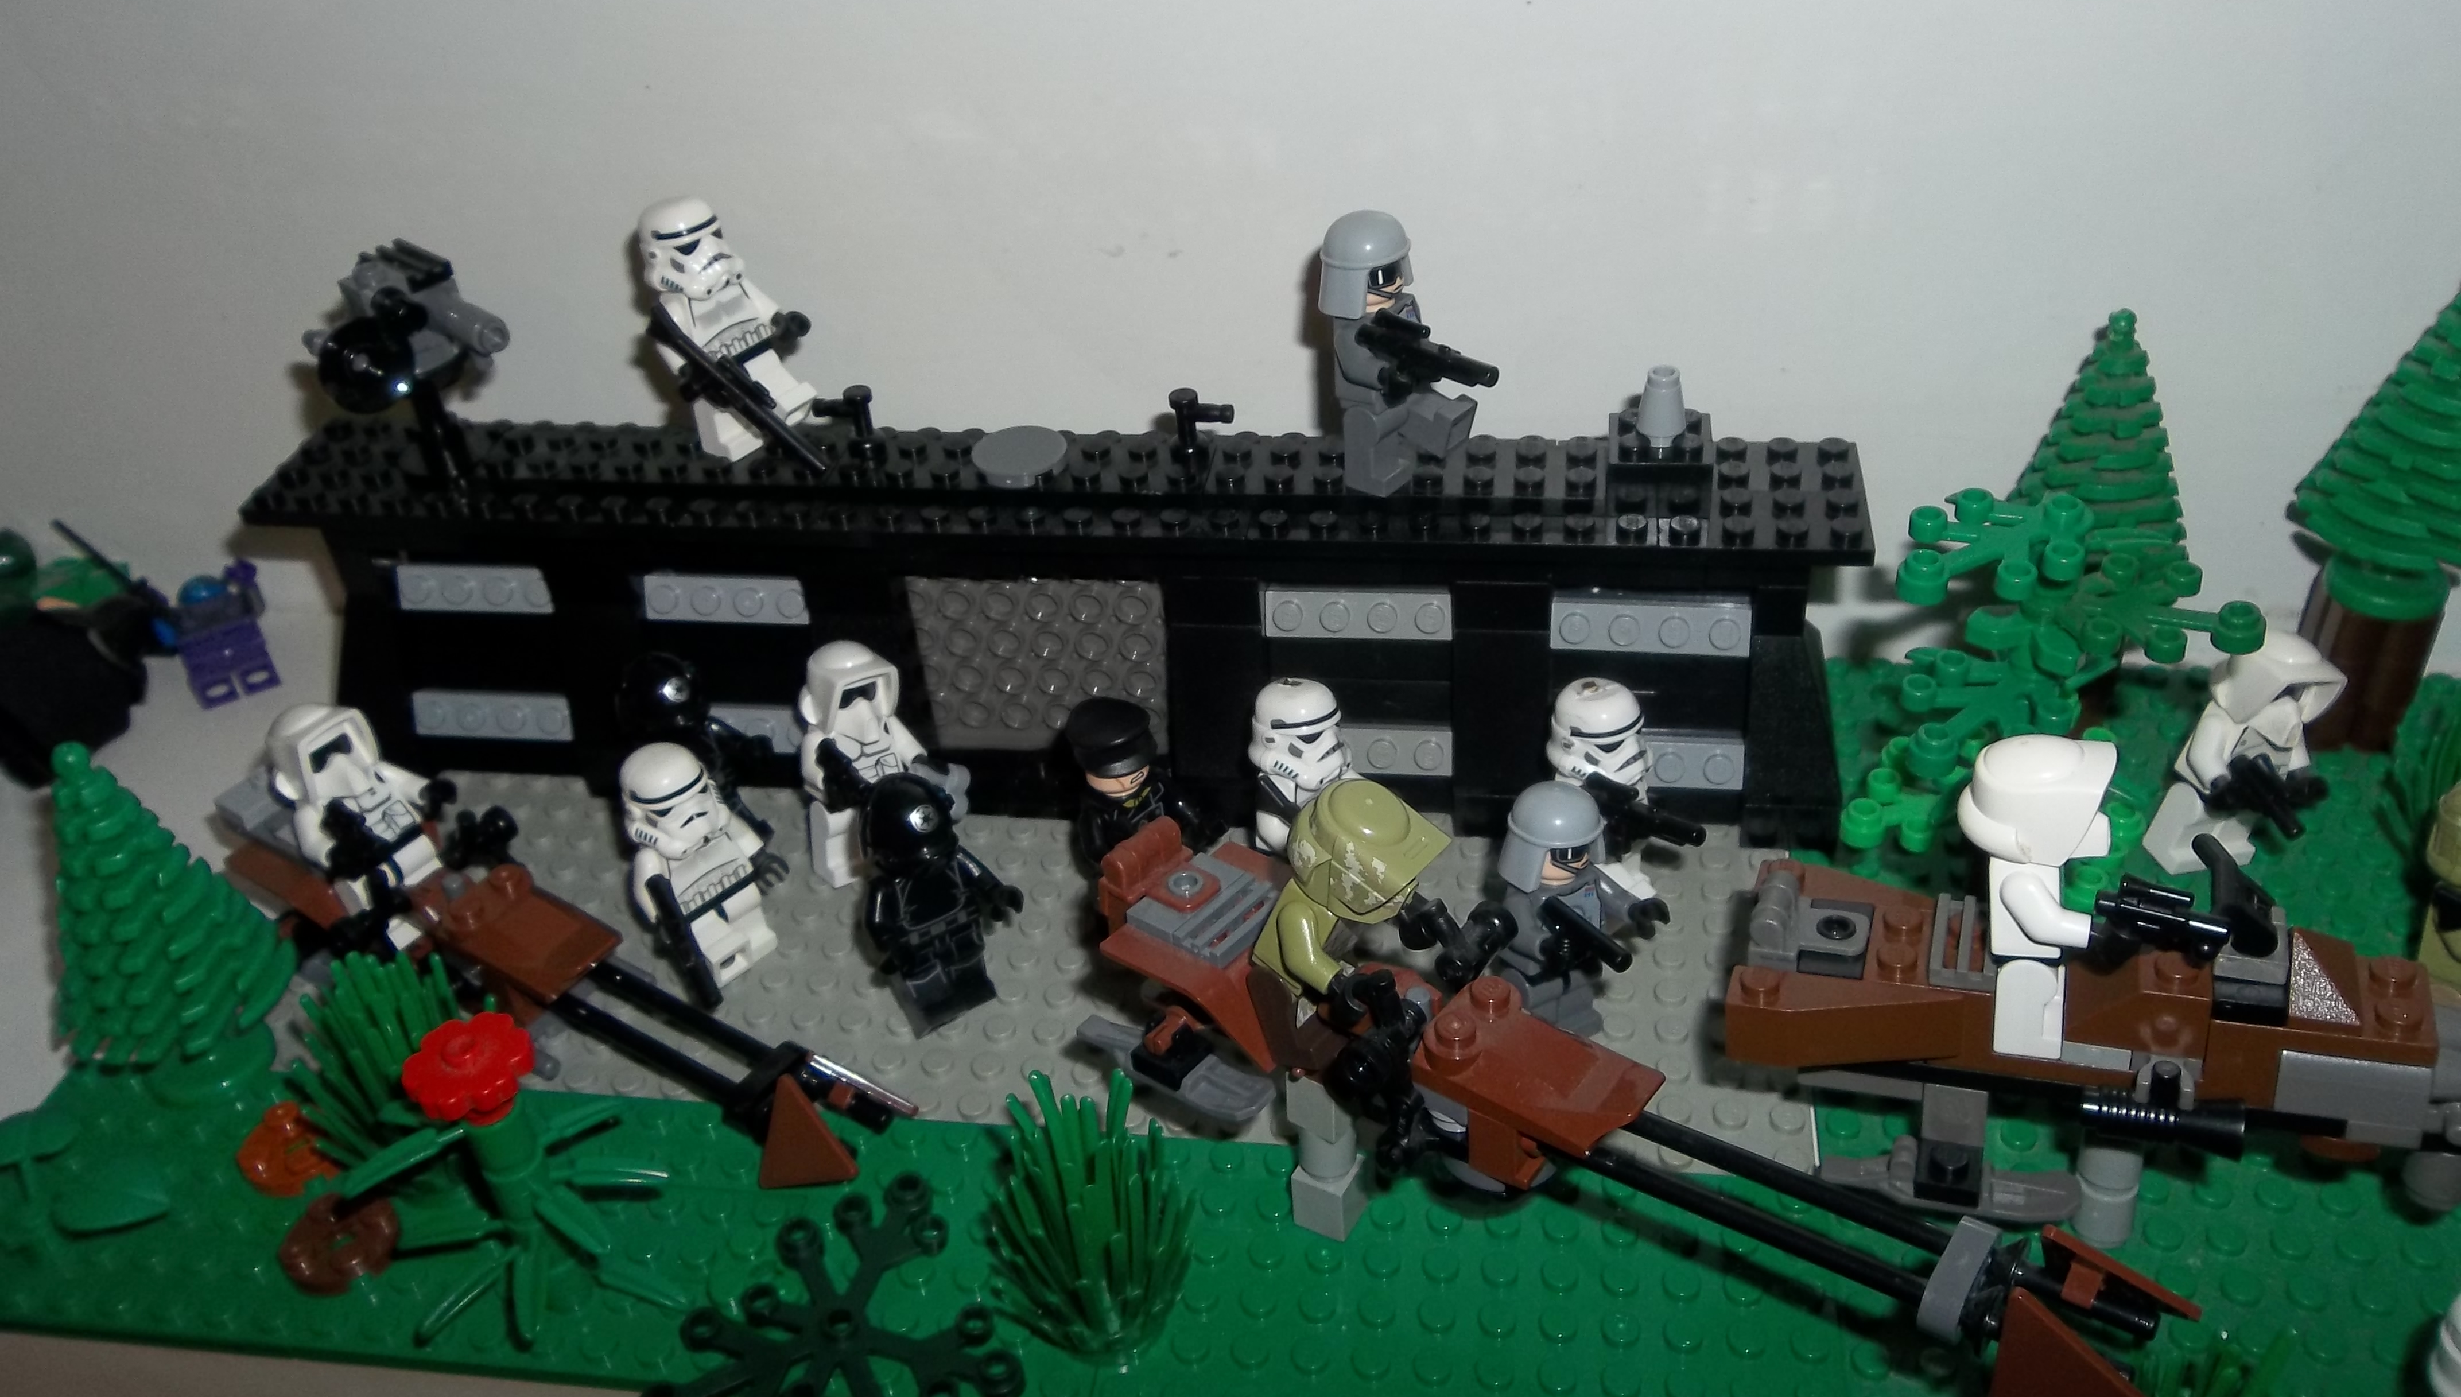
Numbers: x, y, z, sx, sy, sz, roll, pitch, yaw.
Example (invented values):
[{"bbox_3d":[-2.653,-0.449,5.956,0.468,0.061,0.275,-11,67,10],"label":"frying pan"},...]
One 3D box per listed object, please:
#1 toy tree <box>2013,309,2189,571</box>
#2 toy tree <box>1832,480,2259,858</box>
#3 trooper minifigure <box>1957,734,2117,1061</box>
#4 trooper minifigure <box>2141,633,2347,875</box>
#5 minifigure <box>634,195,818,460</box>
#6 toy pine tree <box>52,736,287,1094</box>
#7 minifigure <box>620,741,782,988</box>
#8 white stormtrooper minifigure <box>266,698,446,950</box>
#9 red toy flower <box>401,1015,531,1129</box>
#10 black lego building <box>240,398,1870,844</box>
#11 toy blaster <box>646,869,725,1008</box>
[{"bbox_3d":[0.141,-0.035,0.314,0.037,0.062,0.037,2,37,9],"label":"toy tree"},{"bbox_3d":[0.126,-0.002,0.300,0.056,0.071,0.048,2,36,9],"label":"toy tree"},{"bbox_3d":[0.100,0.023,0.236,0.020,0.043,0.024,5,36,25],"label":"trooper minifigure"},{"bbox_3d":[0.161,0.009,0.303,0.023,0.042,0.017,-6,35,-16],"label":"trooper minifigure"},{"bbox_3d":[-0.084,-0.062,0.324,0.019,0.041,0.025,16,40,33],"label":"minifigure"},{"bbox_3d":[-0.166,0.034,0.295,0.031,0.063,0.031,2,36,9],"label":"toy pine tree"},{"bbox_3d":[-0.086,0.027,0.309,0.018,0.043,0.024,18,38,36],"label":"minifigure"},{"bbox_3d":[-0.145,0.021,0.325,0.019,0.042,0.025,5,33,43],"label":"white stormtrooper minifigure"},{"bbox_3d":[-0.100,0.050,0.253,0.017,0.009,0.017,2,37,9],"label":"red toy flower"},{"bbox_3d":[-0.033,-0.014,0.340,0.272,0.069,0.033,2,37,9],"label":"black lego building"},{"bbox_3d":[-0.088,0.039,0.308,0.009,0.026,0.005,9,36,41],"label":"toy blaster"}]

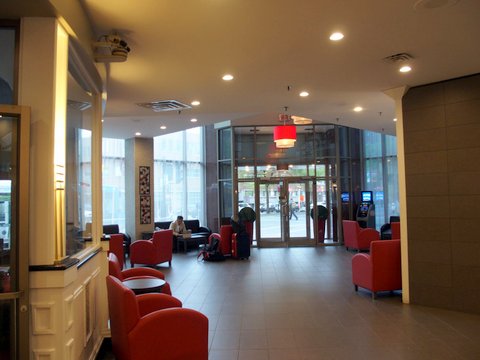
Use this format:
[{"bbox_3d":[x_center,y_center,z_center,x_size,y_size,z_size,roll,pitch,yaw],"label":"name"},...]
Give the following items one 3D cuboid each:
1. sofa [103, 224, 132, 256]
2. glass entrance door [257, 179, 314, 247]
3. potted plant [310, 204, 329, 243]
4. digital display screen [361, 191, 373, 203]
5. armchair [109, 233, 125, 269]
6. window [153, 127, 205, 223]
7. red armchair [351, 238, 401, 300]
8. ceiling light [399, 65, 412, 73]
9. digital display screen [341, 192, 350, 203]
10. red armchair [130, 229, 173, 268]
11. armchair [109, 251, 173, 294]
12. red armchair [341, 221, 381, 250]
[{"bbox_3d":[-3.703,1.669,10.204,0.750,0.850,1.600,-3,-3,42],"label":"sofa"},{"bbox_3d":[1.472,1.092,12.662,1.900,2.200,0.100,-1,-3,2],"label":"glass entrance door"},{"bbox_3d":[2.629,1.477,12.929,0.570,1.220,0.570,-1,-3,0],"label":"potted plant"},{"bbox_3d":[4.274,0.567,13.100,0.390,0.400,0.100,-3,-4,33],"label":"digital display screen"},{"bbox_3d":[-2.958,1.565,8.180,0.700,0.850,0.700,-3,-3,42],"label":"armchair"},{"bbox_3d":[-2.034,-0.066,13.155,1.861,3.400,0.100,1,-4,-32],"label":"window"},{"bbox_3d":[2.275,1.370,6.177,0.750,0.850,0.680,0,-3,-12],"label":"red armchair"},{"bbox_3d":[1.962,-1.309,4.598,0.155,0.040,0.155,-1,-3,0],"label":"ceiling light"},{"bbox_3d":[3.614,0.599,13.300,0.350,0.360,0.100,-2,-3,14],"label":"digital display screen"},{"bbox_3d":[-2.018,1.580,8.942,0.700,0.850,0.700,-2,-3,26],"label":"red armchair"},{"bbox_3d":[-1.263,1.386,4.883,0.700,0.850,0.700,0,-3,-19],"label":"armchair"},{"bbox_3d":[3.342,1.549,10.675,0.700,0.850,0.700,-1,-3,-14],"label":"red armchair"}]

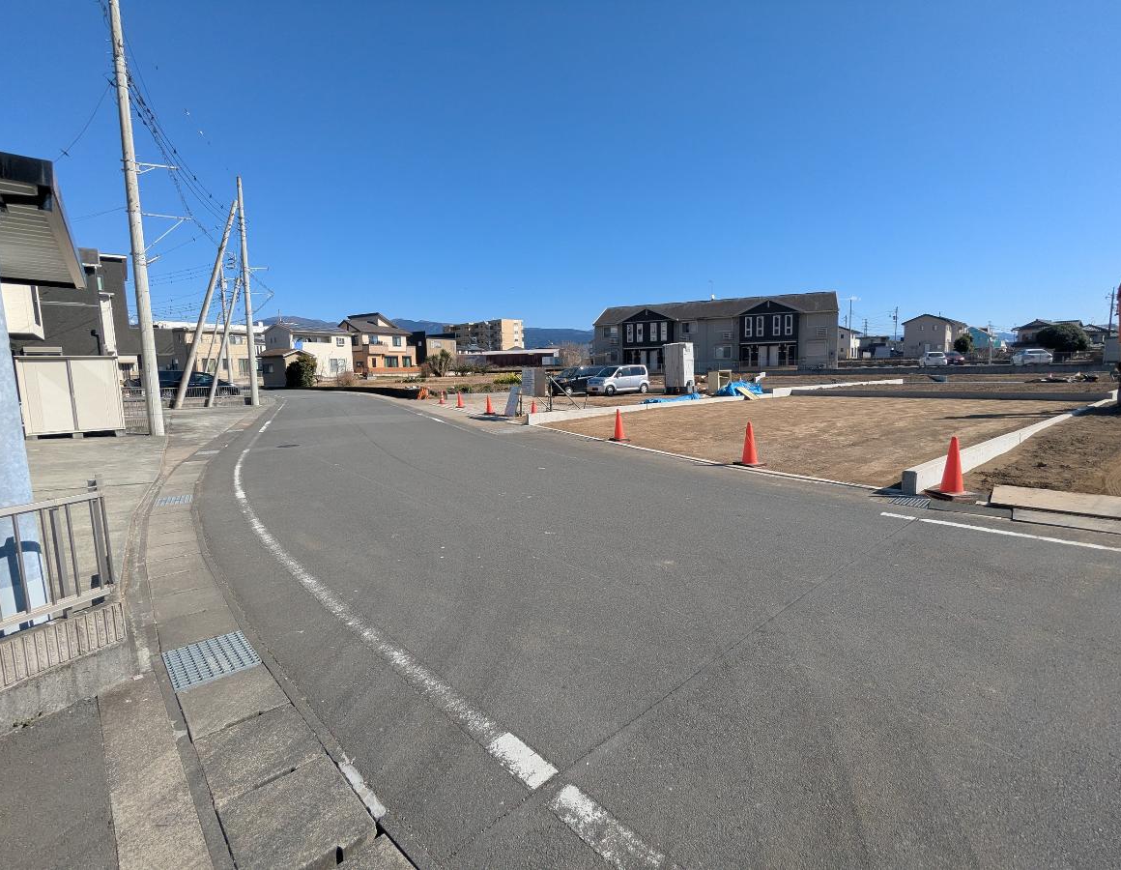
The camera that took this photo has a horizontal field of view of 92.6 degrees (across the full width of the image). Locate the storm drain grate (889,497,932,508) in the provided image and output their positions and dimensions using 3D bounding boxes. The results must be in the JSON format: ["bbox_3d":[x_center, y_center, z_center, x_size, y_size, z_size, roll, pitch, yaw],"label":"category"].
[{"bbox_3d":[4.069,0.802,6.226,0.390,0.050,0.460,5,9,43],"label":"storm drain grate"}]

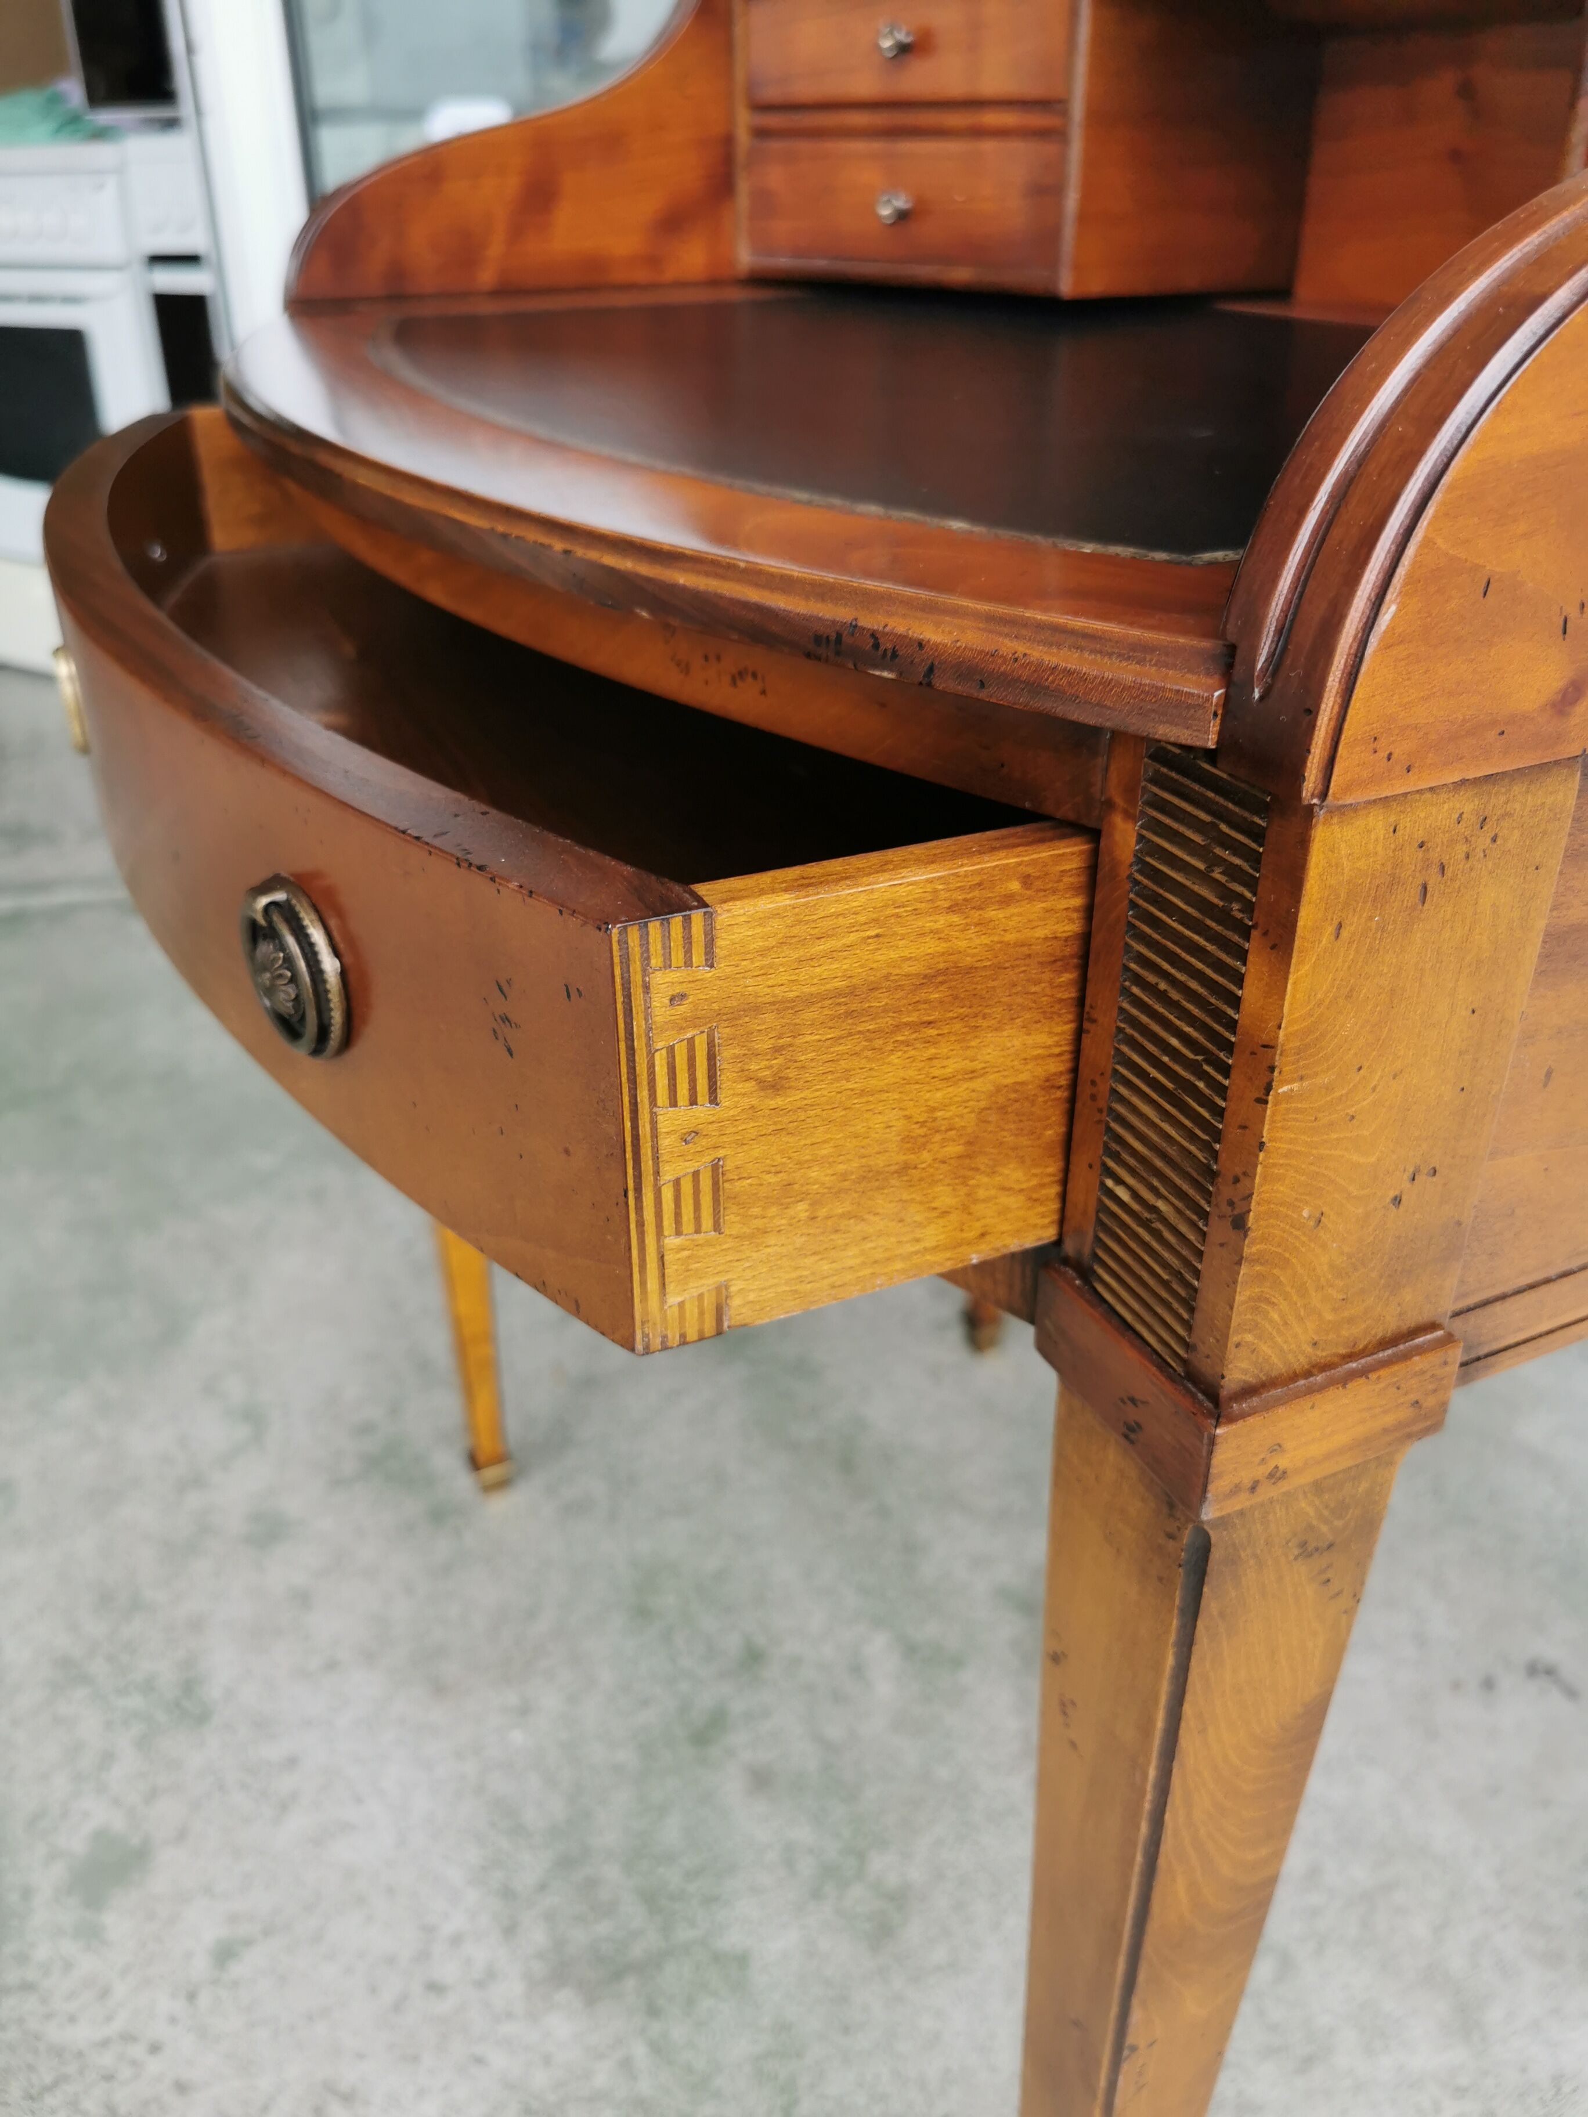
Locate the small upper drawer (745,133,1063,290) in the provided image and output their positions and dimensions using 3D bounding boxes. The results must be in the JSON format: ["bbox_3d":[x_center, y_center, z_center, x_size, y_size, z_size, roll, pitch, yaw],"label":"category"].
[{"bbox_3d":[0.099,-0.458,0.888,0.202,0.069,0.147,23,36,36],"label":"small upper drawer"}]

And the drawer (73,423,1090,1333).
[{"bbox_3d":[-0.044,-0.149,0.565,0.372,0.080,0.637,-13,31,-22],"label":"drawer"}]

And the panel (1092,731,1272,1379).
[{"bbox_3d":[0.063,0.001,0.272,0.010,0.104,0.030,-13,31,-22],"label":"panel"}]

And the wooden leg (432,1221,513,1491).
[{"bbox_3d":[-0.211,0.035,1.012,0.048,0.620,0.048,-13,31,-22],"label":"wooden leg"}]

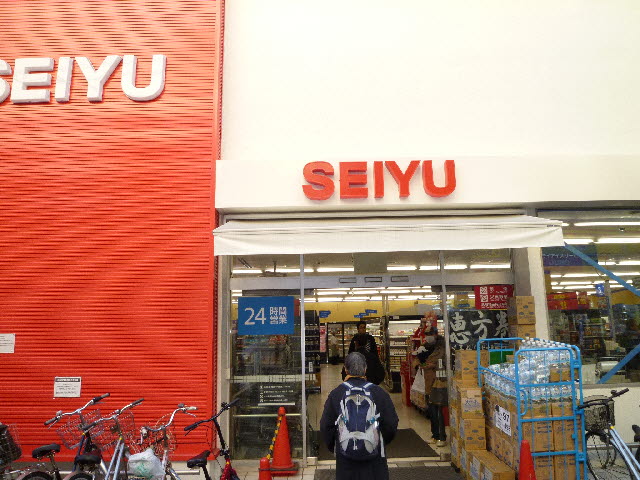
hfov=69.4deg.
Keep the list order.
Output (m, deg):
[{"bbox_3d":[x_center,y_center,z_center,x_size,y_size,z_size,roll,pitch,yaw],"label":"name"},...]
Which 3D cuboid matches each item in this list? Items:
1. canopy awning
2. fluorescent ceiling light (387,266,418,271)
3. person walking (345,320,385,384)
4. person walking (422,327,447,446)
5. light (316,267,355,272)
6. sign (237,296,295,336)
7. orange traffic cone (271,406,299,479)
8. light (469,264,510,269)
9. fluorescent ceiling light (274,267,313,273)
[{"bbox_3d":[0.801,-0.096,5.771,4.100,0.630,0.860,-1,-11,-2],"label":"canopy awning"},{"bbox_3d":[1.804,0.707,11.344,1.220,0.100,0.160,-1,-11,-2],"label":"fluorescent ceiling light"},{"bbox_3d":[0.793,2.323,8.030,0.650,1.790,0.450,-1,-11,-2],"label":"person walking"},{"bbox_3d":[1.595,2.045,6.510,0.480,1.590,0.480,6,-13,-32],"label":"person walking"},{"bbox_3d":[0.526,0.733,11.300,1.220,0.100,0.160,-1,-11,-2],"label":"light"},{"bbox_3d":[-0.723,1.030,6.250,0.752,0.518,0.030,-1,-11,-2],"label":"sign"},{"bbox_3d":[-0.429,2.380,5.541,0.350,0.720,0.350,-1,-11,-2],"label":"orange traffic cone"},{"bbox_3d":[4.314,0.663,11.427,1.220,0.100,0.160,-1,-11,-2],"label":"light"},{"bbox_3d":[-0.731,0.760,11.257,1.220,0.100,0.160,-1,-11,-2],"label":"fluorescent ceiling light"}]

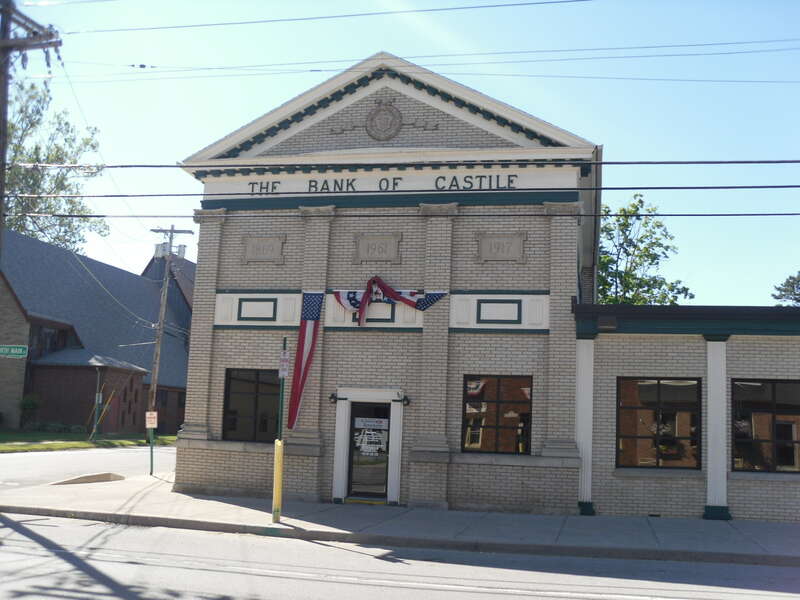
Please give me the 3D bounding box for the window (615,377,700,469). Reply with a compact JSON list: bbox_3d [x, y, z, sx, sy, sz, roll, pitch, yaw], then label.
[{"bbox_3d":[5.175,2.456,15.702,1.615,1.800,0.100,0,-8,12],"label":"window"}]

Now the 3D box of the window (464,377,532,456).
[{"bbox_3d":[2.038,2.417,16.571,1.465,1.670,0.080,0,-7,11],"label":"window"}]

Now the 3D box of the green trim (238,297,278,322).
[{"bbox_3d":[-3.217,0.230,17.747,0.938,0.511,0.060,0,-7,11],"label":"green trim"}]

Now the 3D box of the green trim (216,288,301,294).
[{"bbox_3d":[-3.194,-0.181,17.828,2.049,0.105,0.080,0,-7,11],"label":"green trim"}]

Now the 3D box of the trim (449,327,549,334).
[{"bbox_3d":[2.037,0.648,16.276,2.058,0.114,0.080,0,-7,13],"label":"trim"}]

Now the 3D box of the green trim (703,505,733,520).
[{"bbox_3d":[6.364,4.277,15.790,0.556,0.273,0.200,0,-7,11],"label":"green trim"}]

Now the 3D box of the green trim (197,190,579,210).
[{"bbox_3d":[-0.395,-2.144,17.475,8.488,0.305,0.300,0,-7,11],"label":"green trim"}]

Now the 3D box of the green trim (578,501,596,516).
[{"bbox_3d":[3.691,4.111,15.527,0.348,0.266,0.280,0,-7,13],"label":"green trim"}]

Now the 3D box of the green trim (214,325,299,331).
[{"bbox_3d":[-3.196,0.621,17.474,2.007,0.110,0.080,0,-7,13],"label":"green trim"}]

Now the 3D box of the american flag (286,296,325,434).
[{"bbox_3d":[-2.030,1.338,17.231,0.689,2.999,0.150,0,-7,11],"label":"american flag"}]

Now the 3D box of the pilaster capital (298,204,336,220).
[{"bbox_3d":[-1.830,-1.934,17.710,0.829,0.339,0.250,0,-7,11],"label":"pilaster capital"}]

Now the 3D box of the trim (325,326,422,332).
[{"bbox_3d":[-0.582,0.636,16.875,2.184,0.109,0.080,0,-7,13],"label":"trim"}]

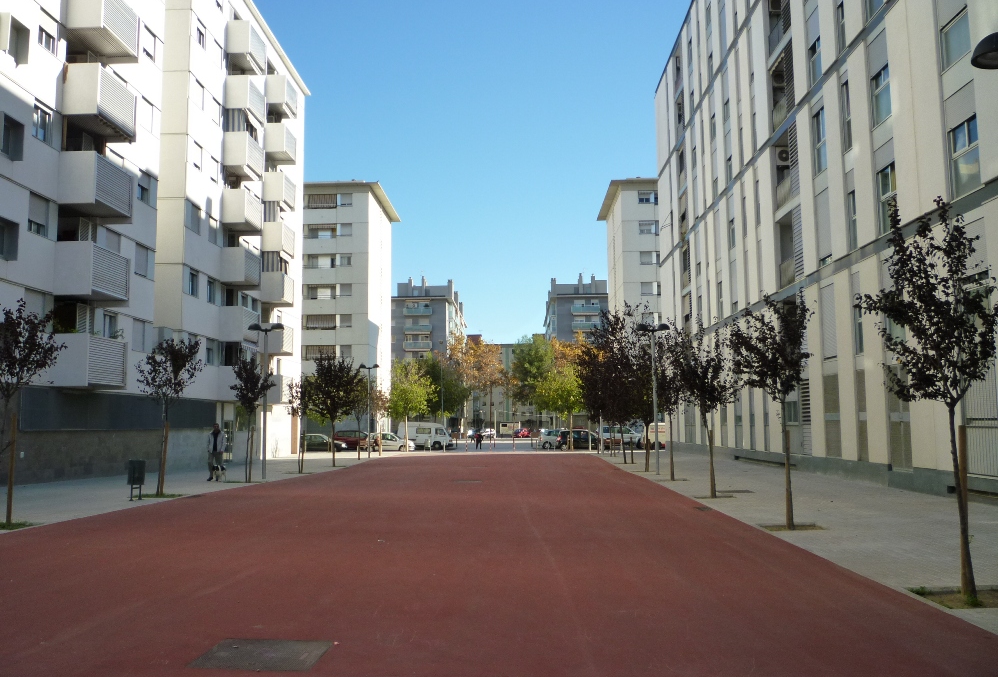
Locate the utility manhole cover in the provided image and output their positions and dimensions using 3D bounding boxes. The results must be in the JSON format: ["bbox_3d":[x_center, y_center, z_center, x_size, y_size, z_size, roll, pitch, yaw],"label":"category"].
[{"bbox_3d":[-1.685,2.282,6.010,0.863,0.030,0.786,-1,-6,4],"label":"utility manhole cover"}]

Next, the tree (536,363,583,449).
[{"bbox_3d":[4.215,4.756,57.333,3.544,5.944,3.544,-1,-6,1],"label":"tree"}]

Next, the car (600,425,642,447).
[{"bbox_3d":[10.163,8.157,69.096,4.500,1.750,1.820,-1,-6,1],"label":"car"}]

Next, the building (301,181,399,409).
[{"bbox_3d":[-19.032,-1.390,83.718,16.000,24.718,14.500,-1,-6,2],"label":"building"}]

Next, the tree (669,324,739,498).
[{"bbox_3d":[4.540,1.532,18.610,1.400,3.964,1.400,-1,-6,2],"label":"tree"}]

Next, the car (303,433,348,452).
[{"bbox_3d":[-13.127,7.757,62.200,3.900,1.380,1.660,-1,-6,2],"label":"car"}]

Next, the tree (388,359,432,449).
[{"bbox_3d":[-5.983,4.610,57.835,3.300,6.483,3.300,-1,-6,1],"label":"tree"}]

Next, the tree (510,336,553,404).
[{"bbox_3d":[3.520,5.111,86.586,4.422,11.124,4.422,-1,-6,1],"label":"tree"}]

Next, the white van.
[{"bbox_3d":[-6.075,8.069,69.119,4.600,2.280,1.850,-1,-6,1],"label":"white van"}]

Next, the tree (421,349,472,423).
[{"bbox_3d":[-5.906,6.411,90.529,5.800,10.045,5.600,-1,-6,2],"label":"tree"}]

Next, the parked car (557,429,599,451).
[{"bbox_3d":[6.155,7.435,60.887,3.850,1.531,1.720,-1,-6,2],"label":"parked car"}]

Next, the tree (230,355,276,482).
[{"bbox_3d":[-7.431,2.407,25.260,1.348,3.864,1.400,-1,-6,1],"label":"tree"}]

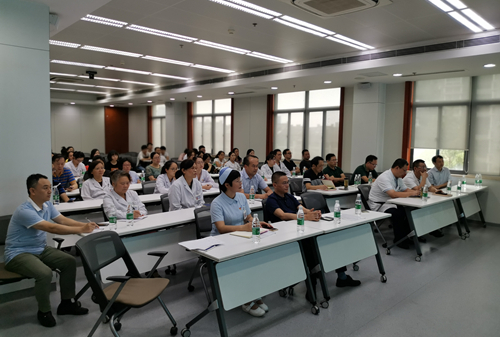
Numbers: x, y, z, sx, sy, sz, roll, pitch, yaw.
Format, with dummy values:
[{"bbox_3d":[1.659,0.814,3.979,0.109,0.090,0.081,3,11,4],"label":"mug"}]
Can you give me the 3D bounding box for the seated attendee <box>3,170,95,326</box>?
[{"bbox_3d":[-1.763,0.686,3.252,0.840,1.250,0.540,2,5,14],"label":"seated attendee"}]

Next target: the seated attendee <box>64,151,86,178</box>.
[{"bbox_3d":[-3.176,0.307,6.987,0.500,1.240,0.740,-4,7,-44],"label":"seated attendee"}]

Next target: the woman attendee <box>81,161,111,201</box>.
[{"bbox_3d":[-1.996,0.528,5.127,0.800,1.250,0.500,4,6,36],"label":"woman attendee"}]

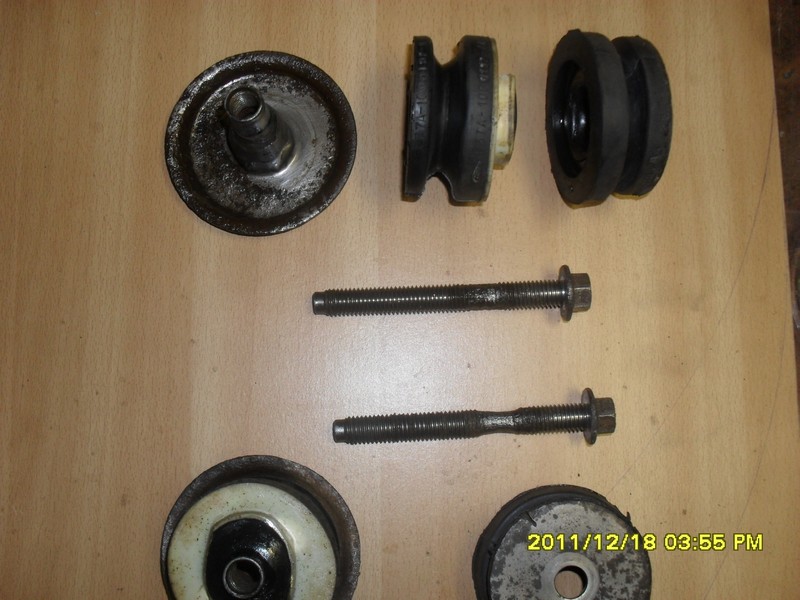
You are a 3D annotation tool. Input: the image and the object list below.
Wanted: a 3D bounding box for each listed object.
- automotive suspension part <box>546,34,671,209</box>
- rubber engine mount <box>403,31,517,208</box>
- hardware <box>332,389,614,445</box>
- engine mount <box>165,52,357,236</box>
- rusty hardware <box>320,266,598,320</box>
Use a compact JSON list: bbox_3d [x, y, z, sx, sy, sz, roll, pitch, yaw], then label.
[{"bbox_3d":[0.084,-0.073,0.327,0.030,0.068,0.068,1,82,-6],"label":"automotive suspension part"},{"bbox_3d":[0.024,-0.072,0.327,0.041,0.067,0.067,3,83,1],"label":"rubber engine mount"},{"bbox_3d":[0.030,0.051,0.335,0.117,0.024,0.024,-4,82,3],"label":"hardware"},{"bbox_3d":[-0.061,-0.071,0.337,0.084,0.049,0.084,0,83,1],"label":"engine mount"},{"bbox_3d":[0.021,-0.001,0.342,0.118,0.024,0.024,-2,82,4],"label":"rusty hardware"}]

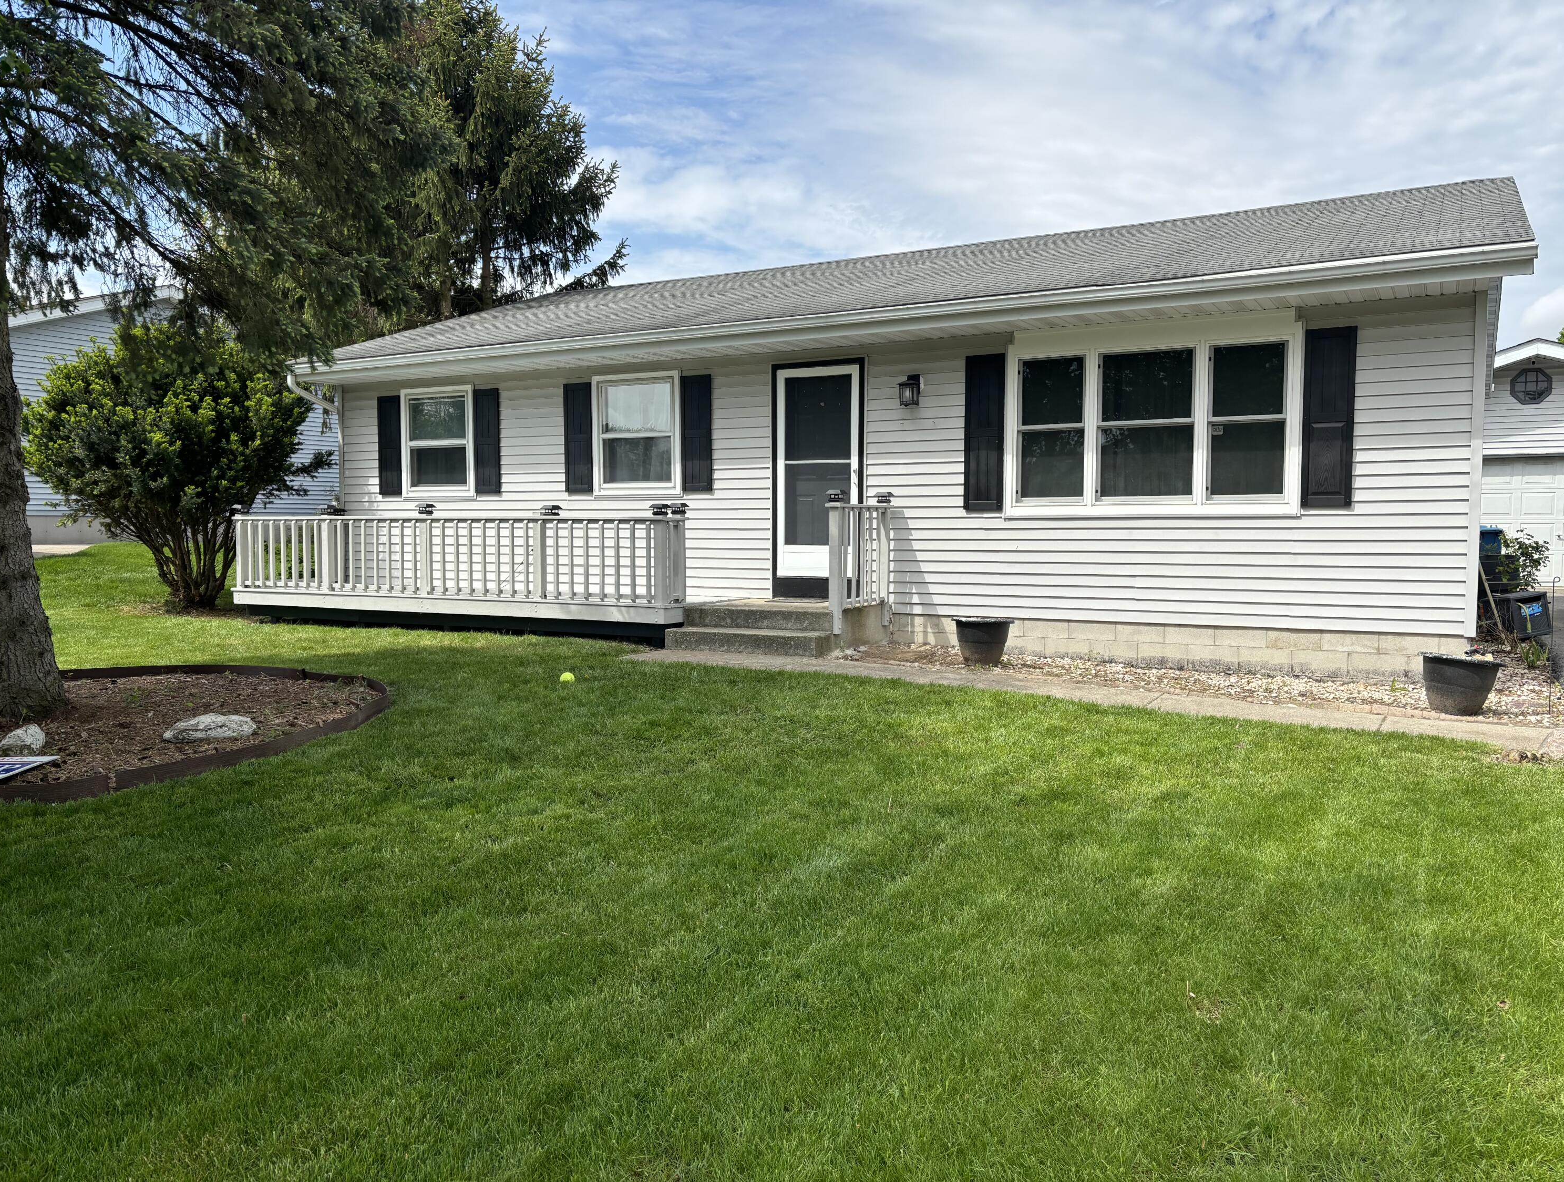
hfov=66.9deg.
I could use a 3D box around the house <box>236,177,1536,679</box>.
[{"bbox_3d":[1.411,-1.906,14.531,12.810,4.740,9.500,2,3,29],"label":"house"}]

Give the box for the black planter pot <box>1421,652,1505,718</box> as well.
[{"bbox_3d":[4.547,0.639,7.926,0.515,0.360,0.515,7,6,30],"label":"black planter pot"}]

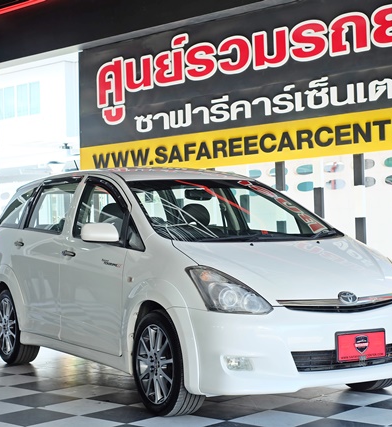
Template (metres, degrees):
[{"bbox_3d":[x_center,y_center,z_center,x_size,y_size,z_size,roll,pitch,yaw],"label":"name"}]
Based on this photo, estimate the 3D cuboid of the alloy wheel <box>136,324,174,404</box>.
[{"bbox_3d":[-0.172,0.916,5.781,0.175,0.486,0.486,-1,-1,-30],"label":"alloy wheel"}]

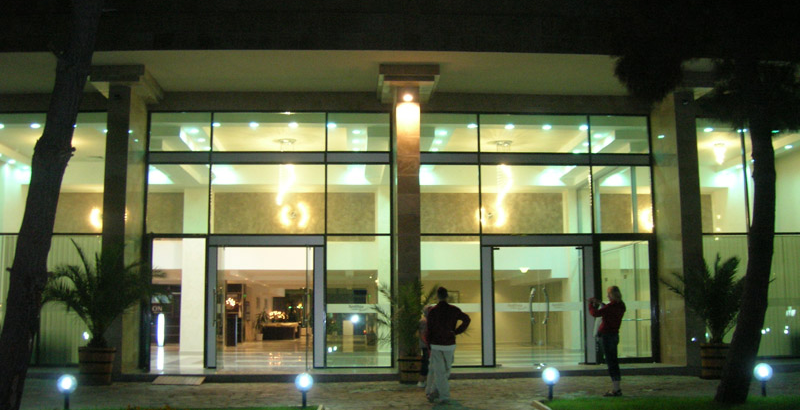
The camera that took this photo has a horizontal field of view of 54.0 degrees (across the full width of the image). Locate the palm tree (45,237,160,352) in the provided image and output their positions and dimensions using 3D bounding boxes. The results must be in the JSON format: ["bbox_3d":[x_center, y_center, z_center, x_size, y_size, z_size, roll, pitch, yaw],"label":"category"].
[{"bbox_3d":[-5.372,1.619,14.212,2.188,1.989,1.900,0,-6,-3],"label":"palm tree"}]

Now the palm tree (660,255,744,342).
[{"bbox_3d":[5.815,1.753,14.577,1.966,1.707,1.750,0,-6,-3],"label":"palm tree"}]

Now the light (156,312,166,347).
[{"bbox_3d":[-6.873,3.605,22.623,0.230,0.953,0.230,0,-7,-3],"label":"light"}]

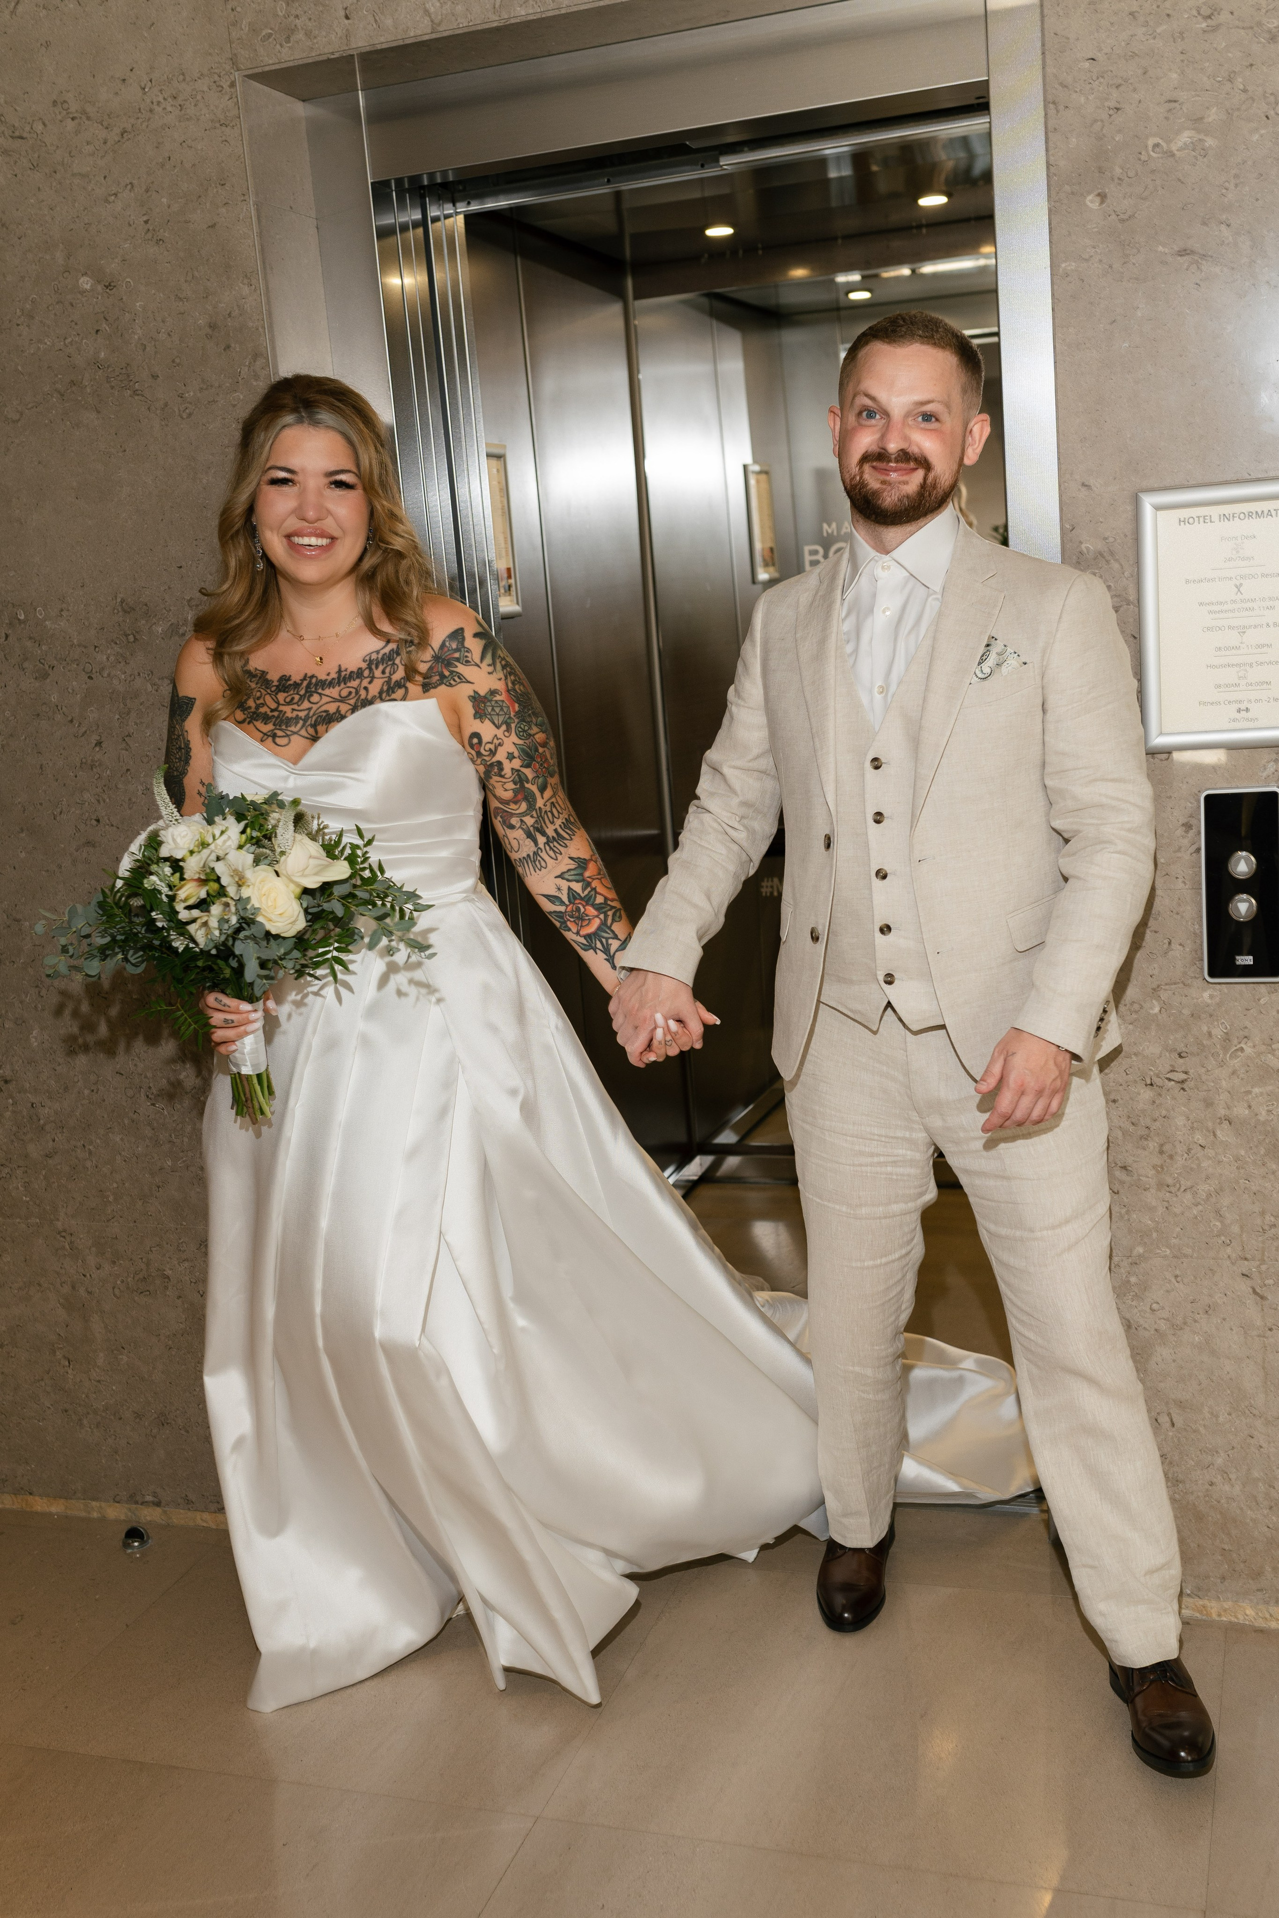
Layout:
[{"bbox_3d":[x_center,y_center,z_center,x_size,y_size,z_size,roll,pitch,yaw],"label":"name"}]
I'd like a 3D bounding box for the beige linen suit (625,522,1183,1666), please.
[{"bbox_3d":[0.355,0.170,2.465,0.690,1.450,0.420,-1,10,21],"label":"beige linen suit"}]

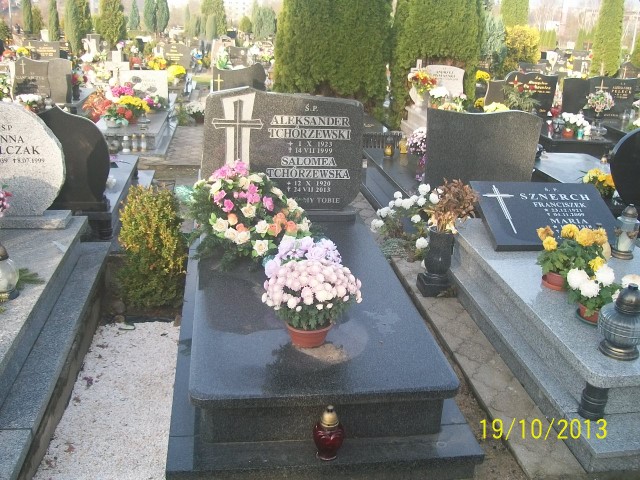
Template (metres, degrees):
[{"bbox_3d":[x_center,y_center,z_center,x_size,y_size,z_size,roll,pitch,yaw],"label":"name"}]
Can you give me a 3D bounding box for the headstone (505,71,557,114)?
[{"bbox_3d":[2.459,-1.728,7.831,0.641,0.504,0.113,0,20,-9],"label":"headstone"}]

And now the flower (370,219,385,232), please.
[{"bbox_3d":[0.371,-0.094,4.300,0.085,0.070,0.085,0,64,-9],"label":"flower"}]

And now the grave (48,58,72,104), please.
[{"bbox_3d":[-3.587,-2.205,9.200,0.340,0.610,0.100,0,19,-9],"label":"grave"}]

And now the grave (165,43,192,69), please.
[{"bbox_3d":[-3.276,-4.223,15.300,0.620,0.620,0.100,0,19,-9],"label":"grave"}]

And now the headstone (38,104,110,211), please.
[{"bbox_3d":[-1.504,-0.470,3.838,0.590,0.600,0.140,0,20,-9],"label":"headstone"}]

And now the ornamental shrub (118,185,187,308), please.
[{"bbox_3d":[-0.866,0.011,3.444,0.345,0.620,0.335,0,20,-9],"label":"ornamental shrub"}]

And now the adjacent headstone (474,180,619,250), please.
[{"bbox_3d":[1.365,-0.146,3.995,0.810,0.045,0.600,0,41,-7],"label":"adjacent headstone"}]

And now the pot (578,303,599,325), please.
[{"bbox_3d":[1.193,0.297,2.890,0.155,0.105,0.155,2,19,-1],"label":"pot"}]

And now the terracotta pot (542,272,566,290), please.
[{"bbox_3d":[1.088,0.167,3.068,0.120,0.090,0.120,3,20,-1],"label":"terracotta pot"}]

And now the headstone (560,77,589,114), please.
[{"bbox_3d":[3.010,-1.713,7.920,0.328,0.441,0.113,0,20,-9],"label":"headstone"}]

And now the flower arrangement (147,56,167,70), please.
[{"bbox_3d":[-3.316,-3.570,13.500,0.410,0.320,0.380,0,19,-9],"label":"flower arrangement"}]

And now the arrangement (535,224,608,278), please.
[{"bbox_3d":[1.175,0.023,3.075,0.310,0.200,0.265,0,20,-9],"label":"arrangement"}]

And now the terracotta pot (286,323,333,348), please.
[{"bbox_3d":[-0.040,0.328,2.444,0.173,0.098,0.173,2,20,-1],"label":"terracotta pot"}]

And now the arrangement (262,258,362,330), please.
[{"bbox_3d":[-0.027,0.183,2.386,0.365,0.250,0.360,-1,20,-9],"label":"arrangement"}]

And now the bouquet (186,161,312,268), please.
[{"bbox_3d":[-0.356,-0.143,3.291,0.600,0.380,0.500,-1,20,-9],"label":"bouquet"}]

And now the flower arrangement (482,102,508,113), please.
[{"bbox_3d":[1.798,-1.297,6.856,0.280,0.230,0.270,0,20,-9],"label":"flower arrangement"}]

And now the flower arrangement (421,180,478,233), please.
[{"bbox_3d":[0.749,-0.201,3.880,0.300,0.280,0.280,0,19,-9],"label":"flower arrangement"}]

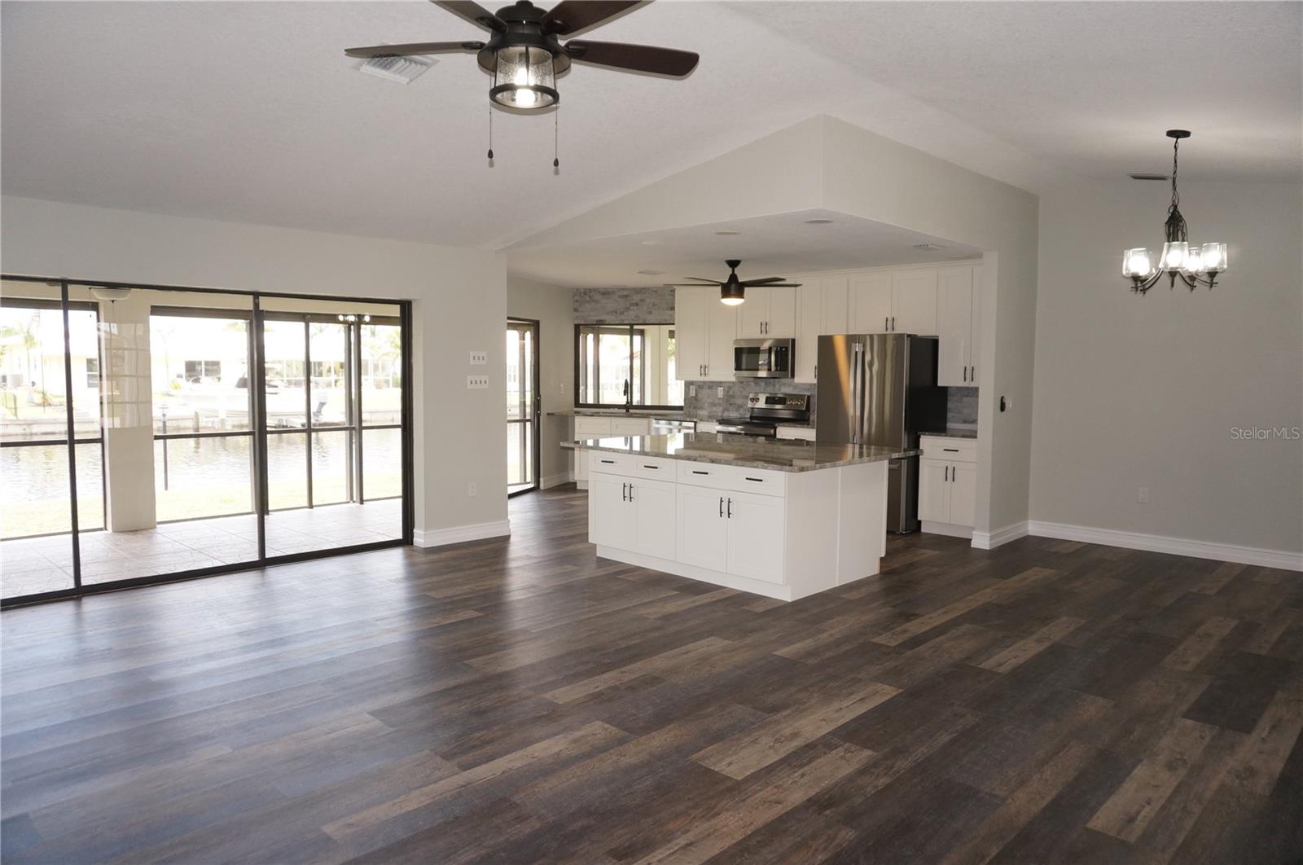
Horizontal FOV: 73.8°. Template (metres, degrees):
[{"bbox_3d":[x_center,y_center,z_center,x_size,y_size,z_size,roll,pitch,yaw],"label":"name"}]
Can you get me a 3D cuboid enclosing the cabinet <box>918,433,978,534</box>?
[{"bbox_3d":[2.820,0.464,7.748,0.612,0.875,0.605,-4,6,-45],"label":"cabinet"}]

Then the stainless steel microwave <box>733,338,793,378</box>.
[{"bbox_3d":[1.305,-0.802,9.352,0.754,0.409,0.426,5,7,44],"label":"stainless steel microwave"}]

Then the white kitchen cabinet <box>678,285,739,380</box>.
[{"bbox_3d":[0.713,-1.130,9.860,0.329,1.078,0.900,-4,6,-45],"label":"white kitchen cabinet"}]

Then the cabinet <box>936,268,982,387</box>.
[{"bbox_3d":[2.942,-0.946,7.792,0.600,1.065,0.346,5,7,44],"label":"cabinet"}]

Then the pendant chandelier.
[{"bbox_3d":[3.075,-1.280,5.083,0.615,0.945,0.615,3,5,31],"label":"pendant chandelier"}]

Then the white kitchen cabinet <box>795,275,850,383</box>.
[{"bbox_3d":[1.831,-1.038,8.872,0.625,1.065,0.346,5,7,44],"label":"white kitchen cabinet"}]

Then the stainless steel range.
[{"bbox_3d":[1.193,0.193,9.350,0.767,1.180,0.690,5,7,44],"label":"stainless steel range"}]

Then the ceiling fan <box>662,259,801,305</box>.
[{"bbox_3d":[0.732,-1.328,7.767,1.270,0.410,1.220,0,4,0],"label":"ceiling fan"}]

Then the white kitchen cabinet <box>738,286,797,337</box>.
[{"bbox_3d":[1.329,-1.309,9.340,0.777,0.604,0.346,5,7,44],"label":"white kitchen cabinet"}]

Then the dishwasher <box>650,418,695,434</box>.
[{"bbox_3d":[0.460,0.293,9.934,0.605,0.841,0.612,-4,6,-45],"label":"dishwasher"}]

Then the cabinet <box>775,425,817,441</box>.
[{"bbox_3d":[1.689,0.383,8.794,0.612,0.878,0.605,-4,6,-45],"label":"cabinet"}]

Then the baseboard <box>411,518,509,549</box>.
[{"bbox_3d":[-1.625,0.857,7.448,0.833,0.130,0.183,-4,6,-45],"label":"baseboard"}]

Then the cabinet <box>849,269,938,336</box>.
[{"bbox_3d":[2.390,-1.219,8.308,0.940,0.608,0.346,5,7,44],"label":"cabinet"}]

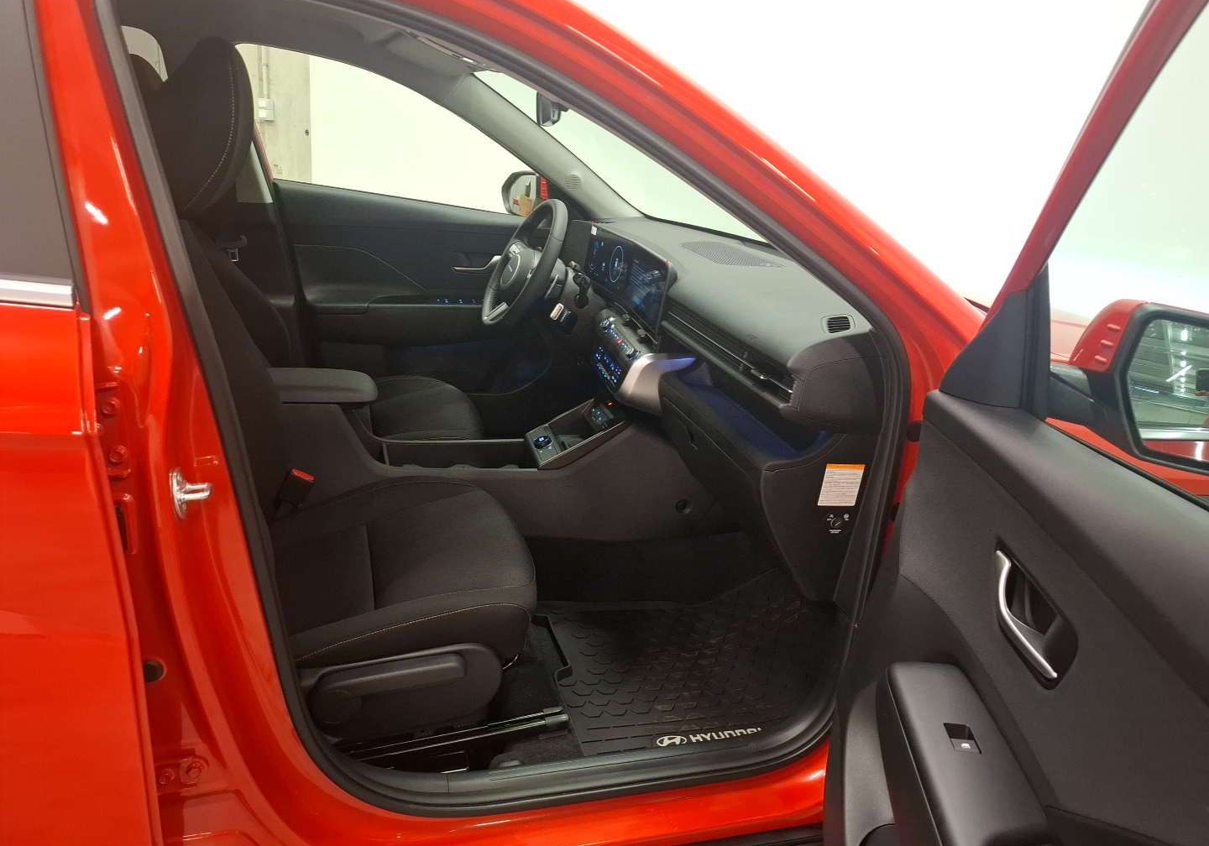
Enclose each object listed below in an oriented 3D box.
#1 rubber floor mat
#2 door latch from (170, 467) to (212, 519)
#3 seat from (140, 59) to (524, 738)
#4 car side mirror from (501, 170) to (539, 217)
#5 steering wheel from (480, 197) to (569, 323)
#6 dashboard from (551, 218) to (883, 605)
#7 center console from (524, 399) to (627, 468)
[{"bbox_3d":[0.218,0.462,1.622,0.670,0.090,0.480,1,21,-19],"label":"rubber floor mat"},{"bbox_3d":[-0.433,0.073,0.843,0.040,0.051,0.028,-3,23,-27],"label":"door latch"},{"bbox_3d":[-0.443,-0.034,1.278,0.770,1.010,0.540,1,21,-19],"label":"seat"},{"bbox_3d":[-0.243,-0.731,2.568,0.140,0.165,0.220,-4,23,-30],"label":"car side mirror"},{"bbox_3d":[-0.192,-0.396,2.060,0.110,0.370,0.370,27,11,-26],"label":"steering wheel"},{"bbox_3d":[0.300,-0.172,1.902,0.620,0.480,1.420,1,21,-19],"label":"dashboard"},{"bbox_3d":[-0.068,0.013,1.853,0.220,0.140,0.170,1,21,-19],"label":"center console"}]

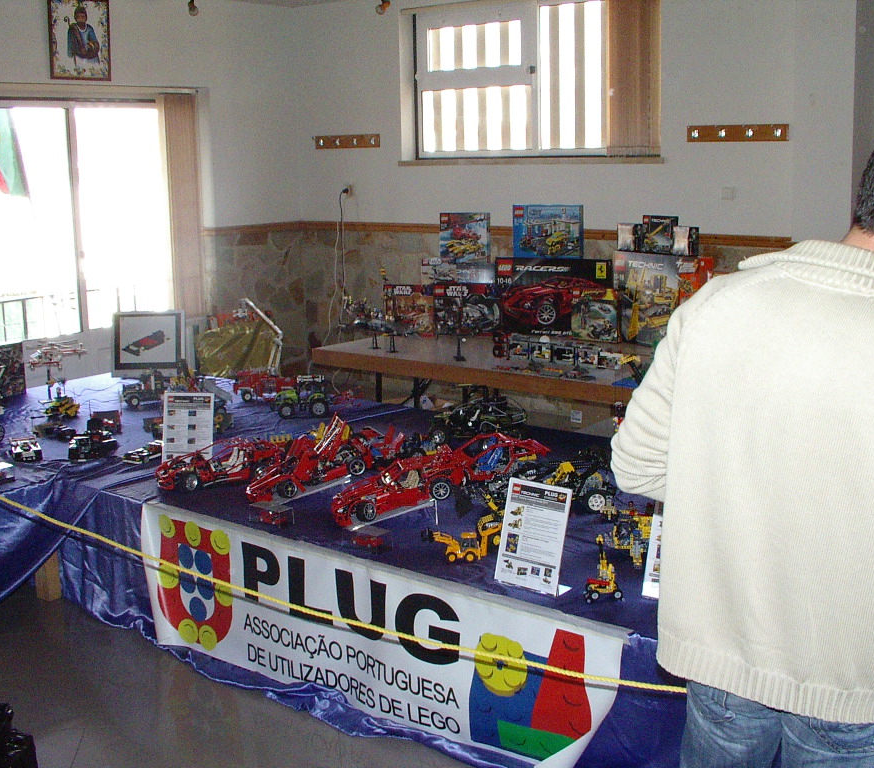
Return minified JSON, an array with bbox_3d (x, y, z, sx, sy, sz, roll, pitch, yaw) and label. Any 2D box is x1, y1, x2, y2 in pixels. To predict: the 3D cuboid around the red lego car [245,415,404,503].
[{"bbox_3d":[-0.418,0.276,4.000,0.470,0.175,0.230,-16,15,-12],"label":"red lego car"}]

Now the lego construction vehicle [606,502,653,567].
[{"bbox_3d":[0.576,0.446,3.330,0.160,0.130,0.180,-1,11,0],"label":"lego construction vehicle"}]

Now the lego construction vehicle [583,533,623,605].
[{"bbox_3d":[0.444,0.491,2.990,0.105,0.175,0.080,-1,11,0],"label":"lego construction vehicle"}]

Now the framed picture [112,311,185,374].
[{"bbox_3d":[-1.604,-0.220,6.250,0.405,0.375,0.060,-1,1,0],"label":"framed picture"}]

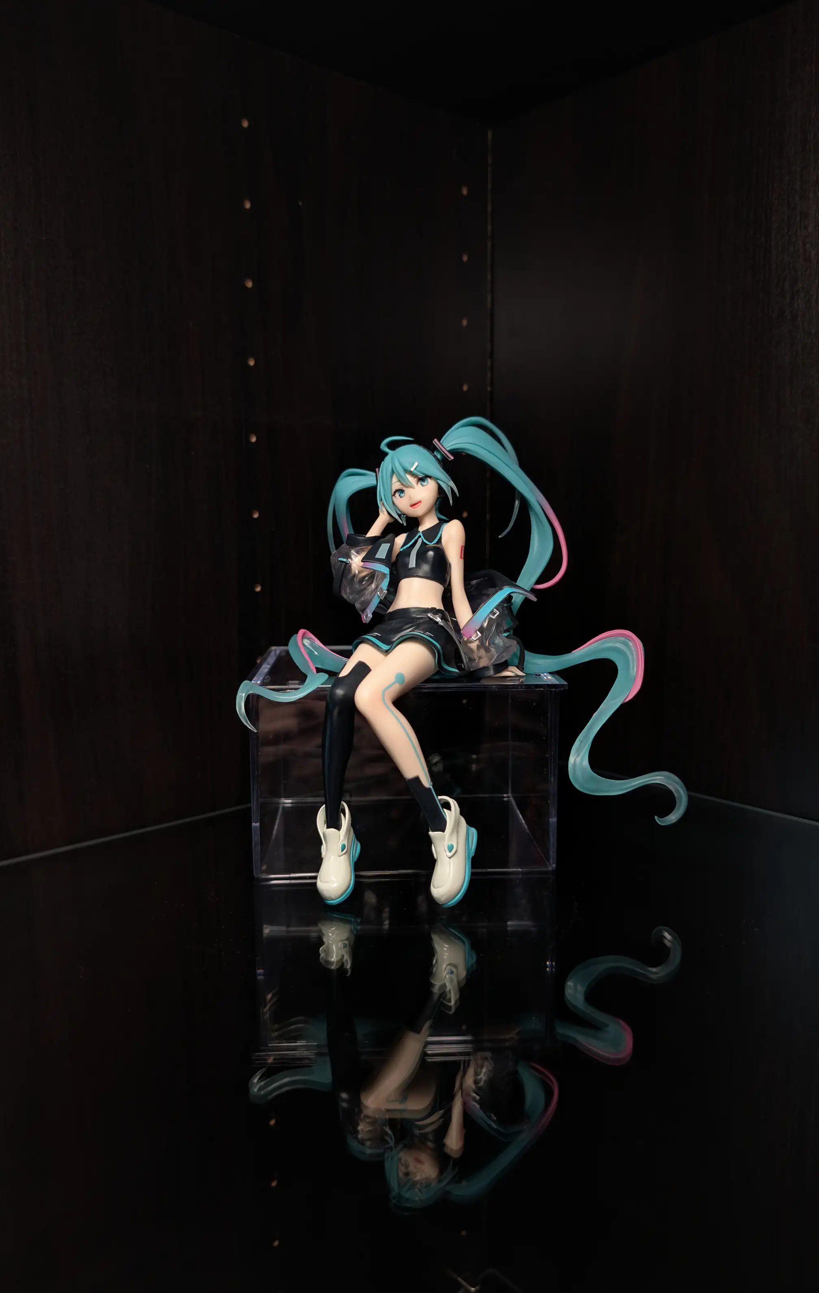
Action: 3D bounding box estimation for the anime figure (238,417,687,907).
[{"bbox_3d":[0.025,-0.002,0.315,0.145,0.160,0.100,1,8,12],"label":"anime figure"}]

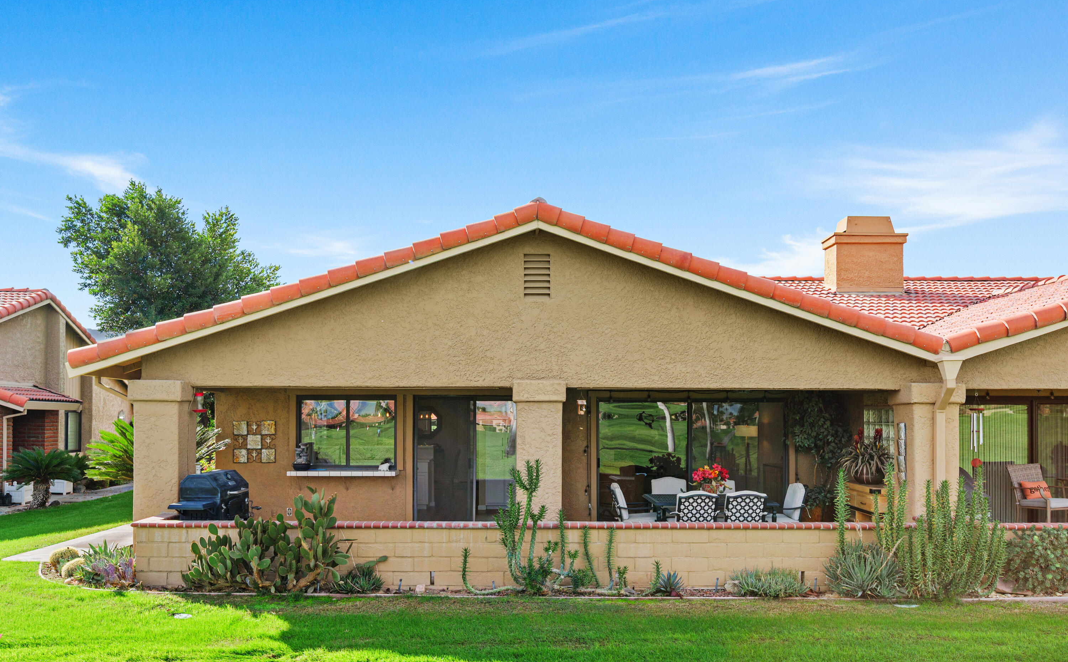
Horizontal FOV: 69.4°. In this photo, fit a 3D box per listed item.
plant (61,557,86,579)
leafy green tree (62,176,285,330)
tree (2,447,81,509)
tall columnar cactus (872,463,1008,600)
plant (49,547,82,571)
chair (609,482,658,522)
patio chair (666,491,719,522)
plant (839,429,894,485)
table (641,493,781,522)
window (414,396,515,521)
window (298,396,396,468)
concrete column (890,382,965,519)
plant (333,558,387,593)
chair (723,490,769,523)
[{"bbox_3d":[-5.400,2.775,9.050,0.320,0.280,0.320,0,-2,0],"label":"plant"},{"bbox_3d":[-11.840,-0.350,25.000,7.200,8.900,6.600,0,-2,0],"label":"leafy green tree"},{"bbox_3d":[-9.550,2.860,15.000,1.420,1.200,1.400,0,-2,0],"label":"tree"},{"bbox_3d":[4.287,2.117,8.170,1.360,1.400,0.720,0,-2,0],"label":"tall columnar cactus"},{"bbox_3d":[-5.750,2.790,9.450,0.380,0.320,0.380,0,-2,0],"label":"plant"},{"bbox_3d":[1.340,2.500,10.360,0.660,0.950,0.620,0,-2,0],"label":"chair"},{"bbox_3d":[1.977,2.436,9.580,0.580,0.920,0.620,0,-2,0],"label":"patio chair"},{"bbox_3d":[4.590,1.710,10.600,0.730,0.780,0.680,0,-2,0],"label":"plant"},{"bbox_3d":[2.370,2.630,10.450,1.600,0.720,1.080,0,-2,0],"label":"table"},{"bbox_3d":[-0.961,2.041,12.250,1.860,2.050,0.120,0,-2,0],"label":"window"},{"bbox_3d":[-2.760,1.490,11.400,1.450,1.070,0.120,0,-2,0],"label":"window"},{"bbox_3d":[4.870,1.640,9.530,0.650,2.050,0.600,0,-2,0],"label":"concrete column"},{"bbox_3d":[-1.885,2.660,8.350,0.530,0.340,0.440,0,-2,0],"label":"plant"},{"bbox_3d":[2.561,2.436,9.580,0.580,0.920,0.620,0,-2,0],"label":"chair"}]

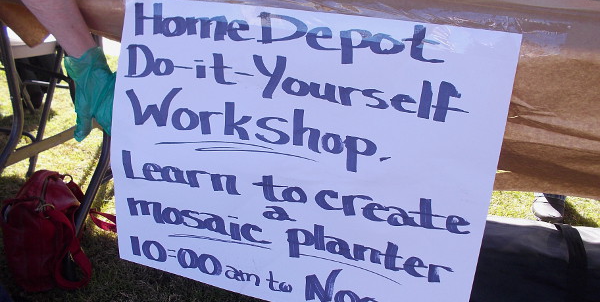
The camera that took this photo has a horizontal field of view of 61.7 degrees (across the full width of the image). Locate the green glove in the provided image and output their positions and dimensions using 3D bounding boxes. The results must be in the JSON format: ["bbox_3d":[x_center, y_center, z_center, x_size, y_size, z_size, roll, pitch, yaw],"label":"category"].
[{"bbox_3d":[-0.425,-0.117,1.040,0.115,0.190,0.090,-1,23,-9],"label":"green glove"}]

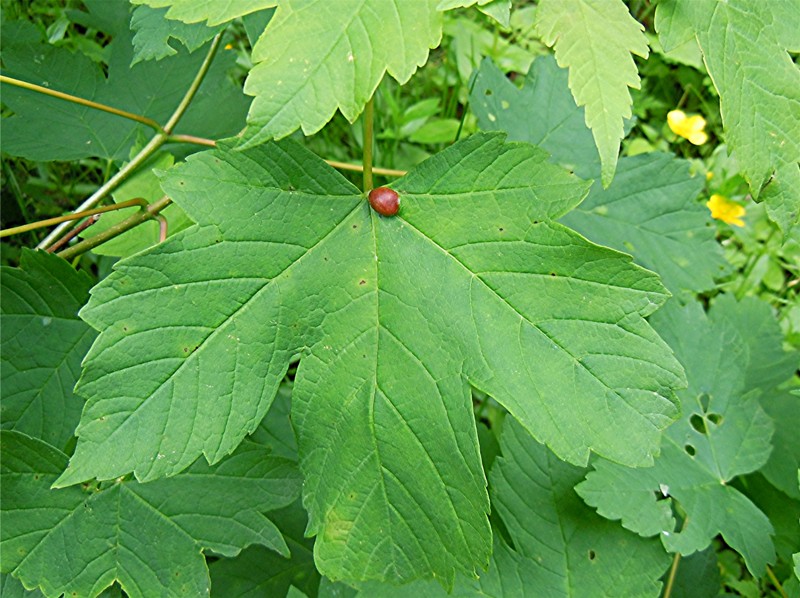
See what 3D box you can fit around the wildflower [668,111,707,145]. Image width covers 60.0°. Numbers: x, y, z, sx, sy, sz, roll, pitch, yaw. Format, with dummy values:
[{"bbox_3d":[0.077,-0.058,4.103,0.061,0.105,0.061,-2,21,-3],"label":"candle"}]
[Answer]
[{"bbox_3d":[0.176,-0.105,0.425,0.025,0.012,0.024,29,45,0],"label":"wildflower"}]

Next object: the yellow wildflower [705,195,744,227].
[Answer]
[{"bbox_3d":[0.195,-0.053,0.415,0.024,0.011,0.023,27,43,0],"label":"yellow wildflower"}]

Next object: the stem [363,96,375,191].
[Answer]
[{"bbox_3d":[-0.011,-0.058,0.255,0.004,0.004,0.039,-1,68,0],"label":"stem"}]

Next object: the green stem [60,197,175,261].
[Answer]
[{"bbox_3d":[-0.115,-0.028,0.278,0.056,0.007,0.005,-22,0,16],"label":"green stem"}]

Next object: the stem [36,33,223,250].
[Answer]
[{"bbox_3d":[-0.115,-0.064,0.300,0.014,0.124,0.008,44,9,0],"label":"stem"}]

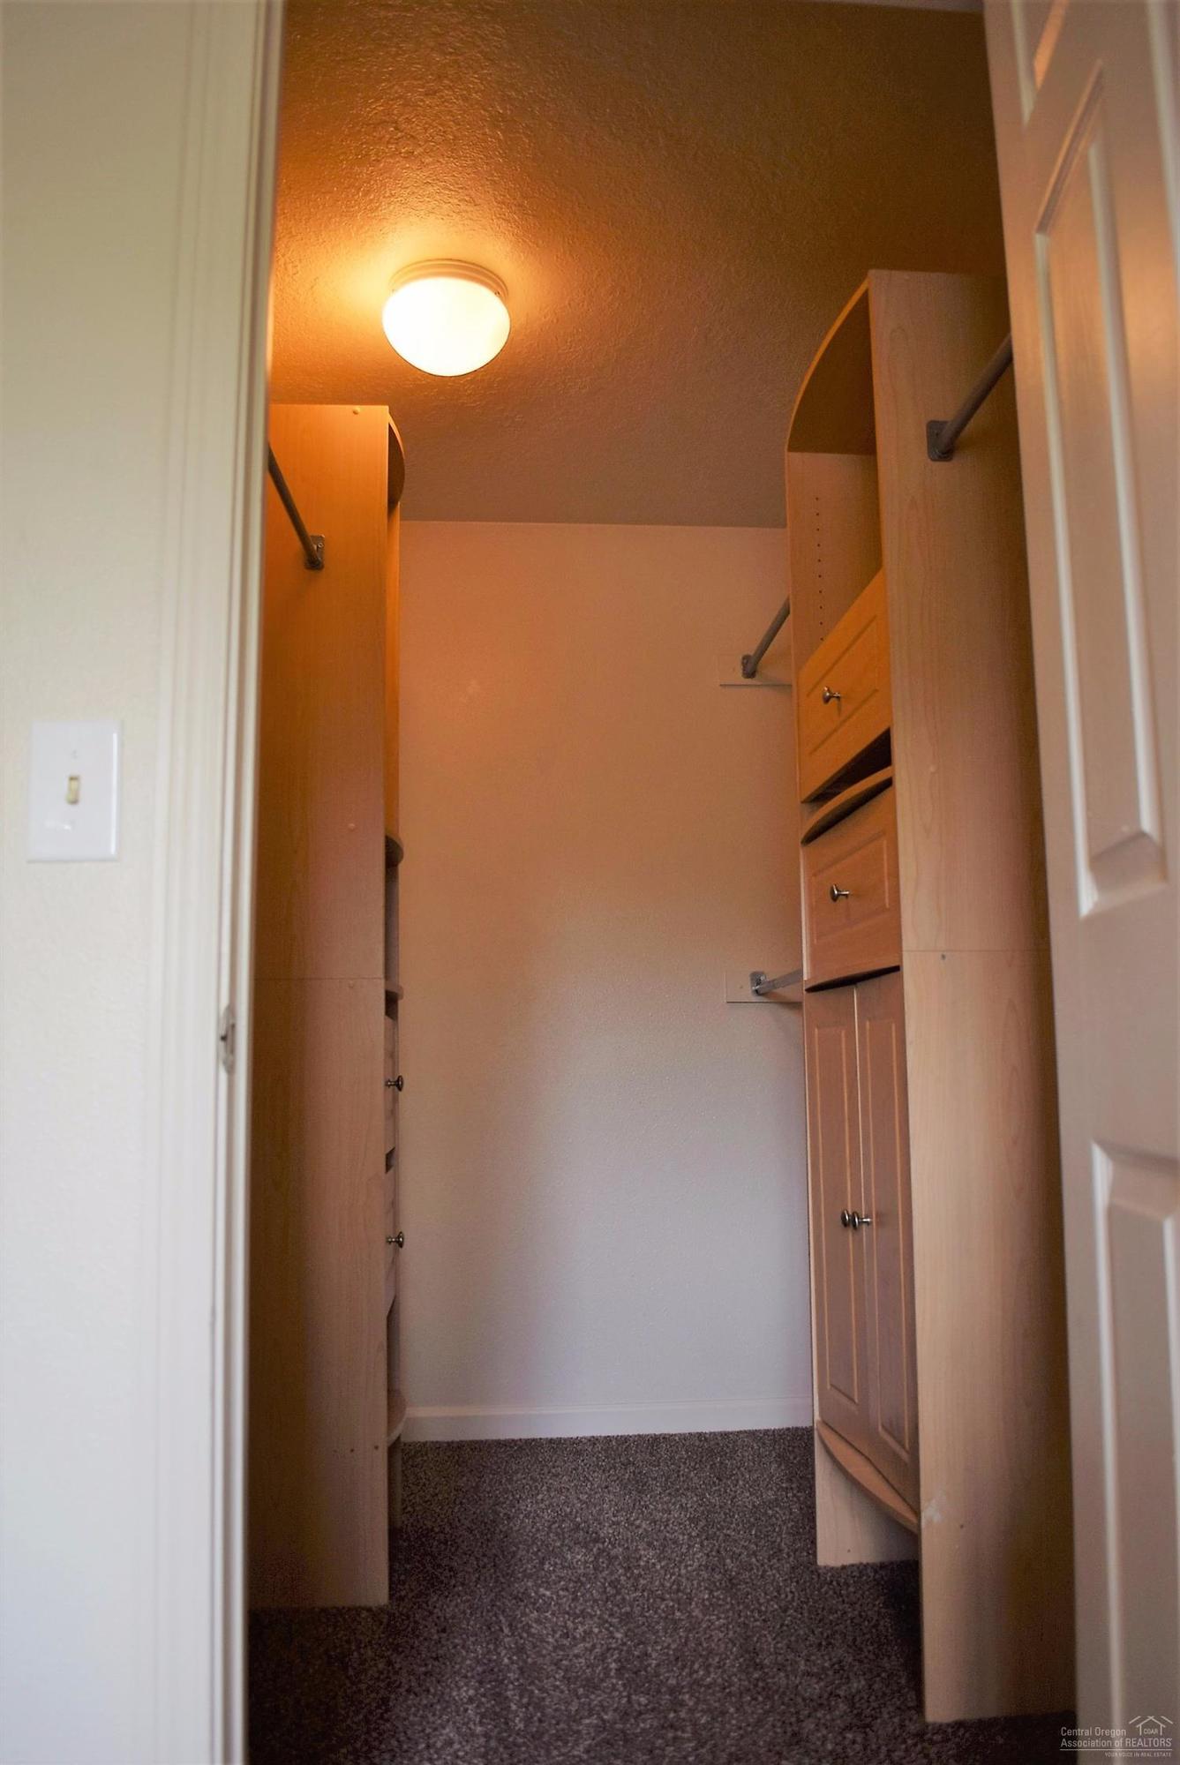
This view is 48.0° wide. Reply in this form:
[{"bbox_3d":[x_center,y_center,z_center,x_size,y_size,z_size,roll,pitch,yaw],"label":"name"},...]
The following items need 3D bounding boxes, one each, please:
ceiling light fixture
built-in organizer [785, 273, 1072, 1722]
[{"bbox_3d":[-0.261,-1.014,2.418,0.234,0.144,0.234,0,-8,-5],"label":"ceiling light fixture"},{"bbox_3d":[0.598,0.135,2.244,0.380,2.136,0.600,0,-8,-5],"label":"built-in organizer"}]

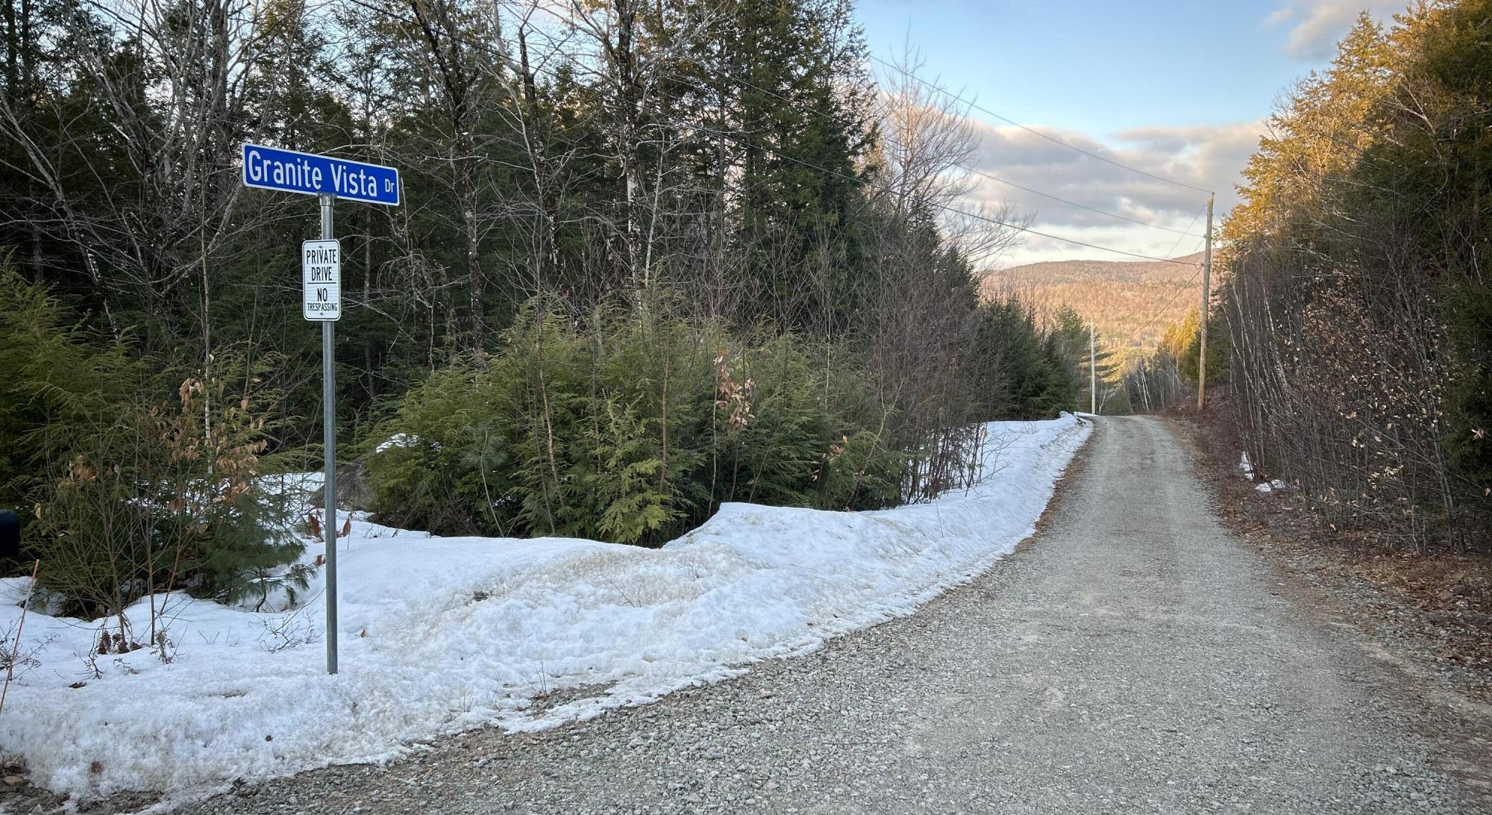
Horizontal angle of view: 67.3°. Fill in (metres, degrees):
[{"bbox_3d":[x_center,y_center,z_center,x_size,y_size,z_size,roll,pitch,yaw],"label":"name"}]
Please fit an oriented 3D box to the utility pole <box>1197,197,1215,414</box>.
[{"bbox_3d":[19.753,-4.463,48.000,0.270,9.340,0.270,2,2,0],"label":"utility pole"}]

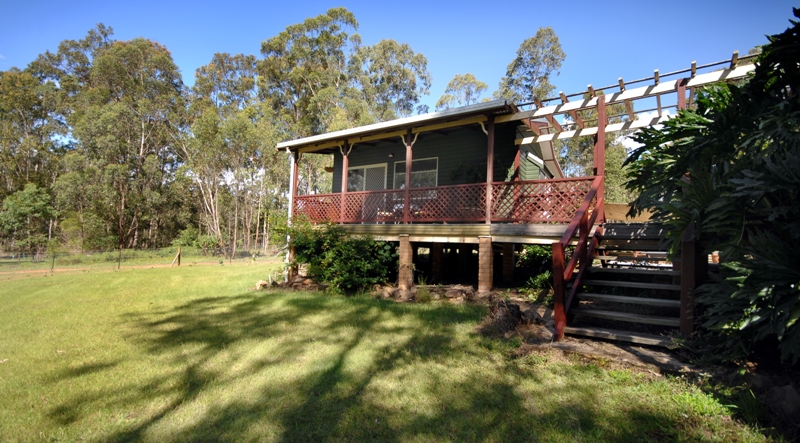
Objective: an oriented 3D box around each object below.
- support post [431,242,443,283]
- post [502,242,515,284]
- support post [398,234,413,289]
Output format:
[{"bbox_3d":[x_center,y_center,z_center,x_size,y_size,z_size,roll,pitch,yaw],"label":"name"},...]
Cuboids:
[{"bbox_3d":[1.107,1.128,9.585,0.230,1.280,0.230,0,-5,32],"label":"support post"},{"bbox_3d":[2.796,1.073,8.587,0.230,1.180,0.230,0,-5,32],"label":"post"},{"bbox_3d":[0.170,0.979,8.096,0.230,1.326,0.230,0,-5,32],"label":"support post"}]

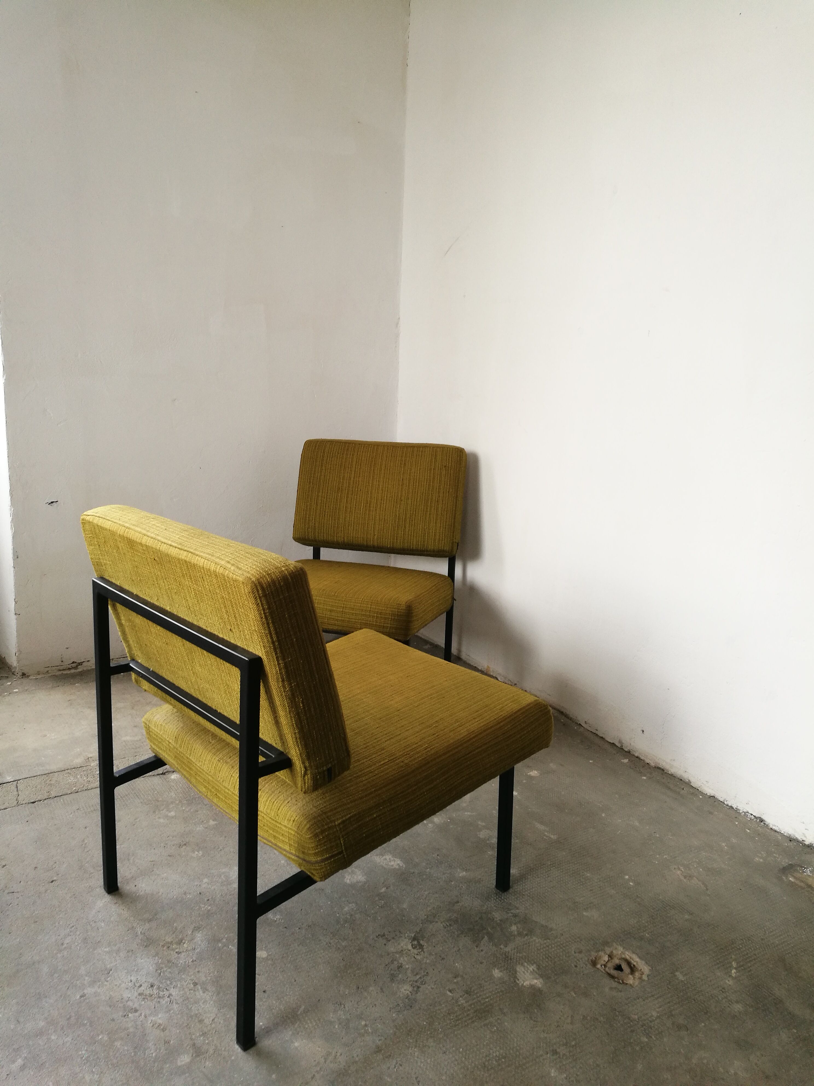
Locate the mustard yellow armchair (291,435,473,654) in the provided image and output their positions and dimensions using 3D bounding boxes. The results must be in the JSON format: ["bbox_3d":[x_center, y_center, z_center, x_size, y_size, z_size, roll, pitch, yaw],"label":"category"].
[{"bbox_3d":[-0.171,0.101,2.659,0.566,0.765,0.694,6,13,14],"label":"mustard yellow armchair"}]

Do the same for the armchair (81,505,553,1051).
[{"bbox_3d":[-0.159,0.326,1.648,0.694,0.765,0.566,-9,17,-42],"label":"armchair"}]

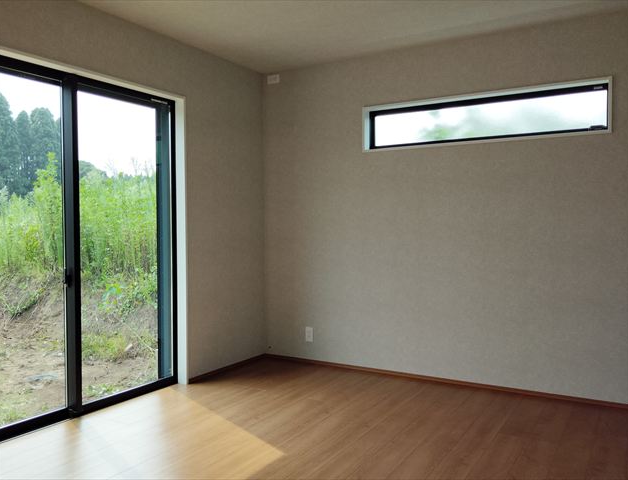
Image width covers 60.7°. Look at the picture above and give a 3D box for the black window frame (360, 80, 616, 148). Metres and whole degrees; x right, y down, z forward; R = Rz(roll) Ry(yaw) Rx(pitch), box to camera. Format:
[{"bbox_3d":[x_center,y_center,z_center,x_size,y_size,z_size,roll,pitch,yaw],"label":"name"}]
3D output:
[{"bbox_3d":[1.099,-0.823,3.664,1.610,0.295,0.080,1,2,31],"label":"black window frame"}]

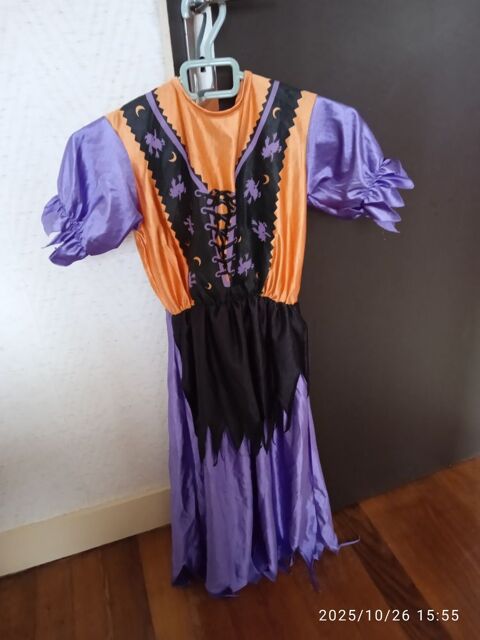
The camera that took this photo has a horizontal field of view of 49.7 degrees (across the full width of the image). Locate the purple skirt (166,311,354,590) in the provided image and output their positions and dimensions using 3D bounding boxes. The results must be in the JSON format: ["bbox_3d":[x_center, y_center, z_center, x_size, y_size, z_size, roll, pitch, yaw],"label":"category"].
[{"bbox_3d":[0.019,0.251,0.922,0.345,0.600,0.145,-8,29,-8],"label":"purple skirt"}]

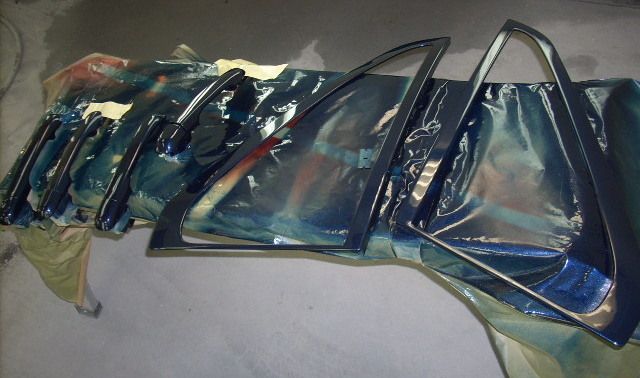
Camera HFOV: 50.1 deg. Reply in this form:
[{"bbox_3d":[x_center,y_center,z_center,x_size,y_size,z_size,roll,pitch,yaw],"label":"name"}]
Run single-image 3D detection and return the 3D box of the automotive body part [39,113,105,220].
[{"bbox_3d":[-0.414,-0.046,1.158,0.034,0.042,0.225,4,51,8],"label":"automotive body part"}]

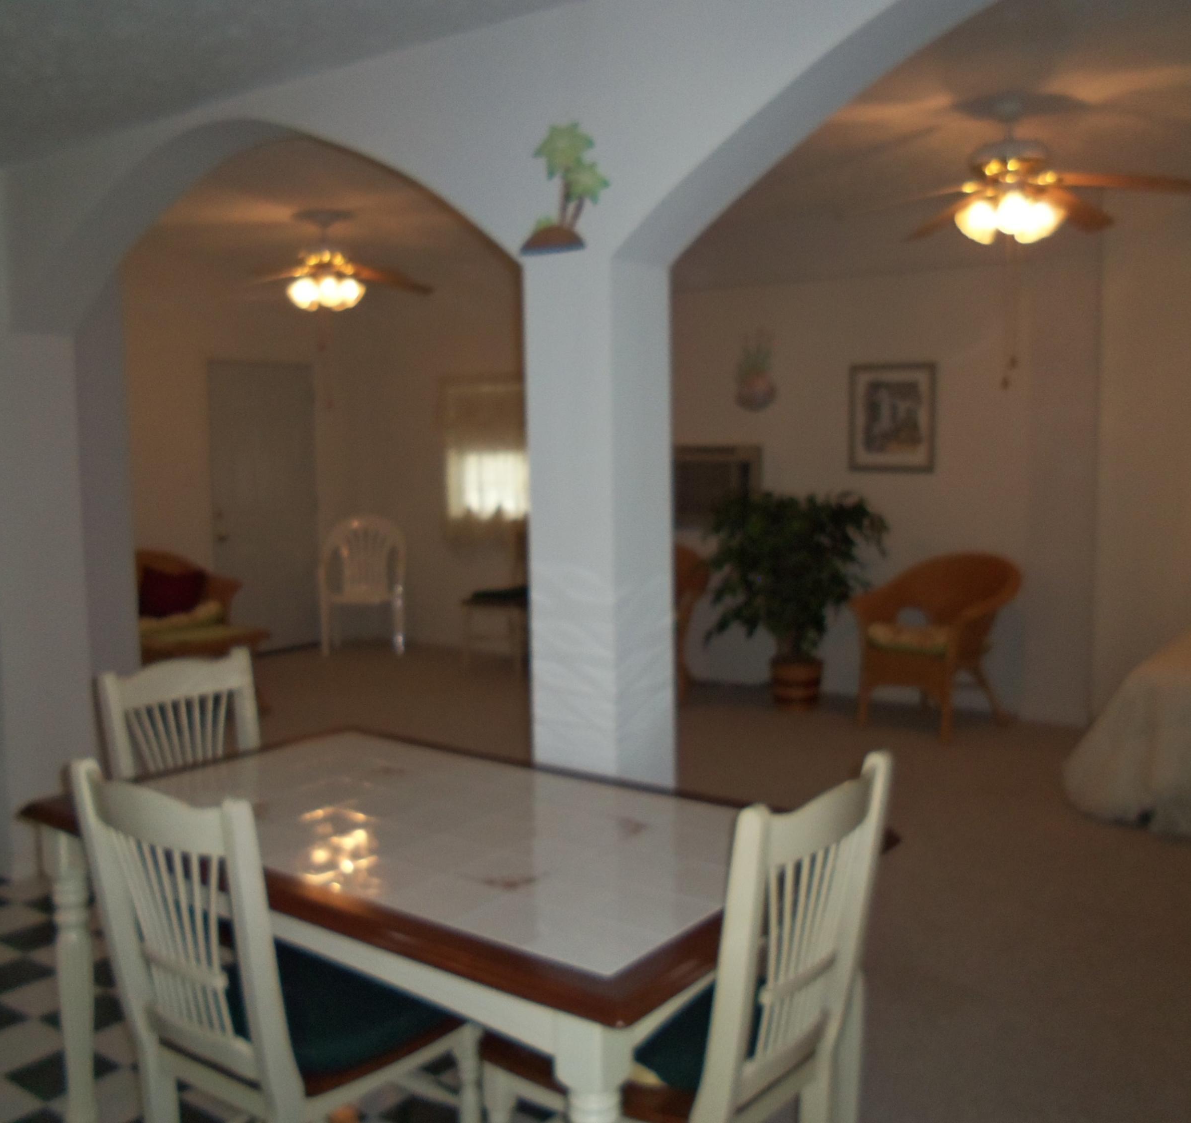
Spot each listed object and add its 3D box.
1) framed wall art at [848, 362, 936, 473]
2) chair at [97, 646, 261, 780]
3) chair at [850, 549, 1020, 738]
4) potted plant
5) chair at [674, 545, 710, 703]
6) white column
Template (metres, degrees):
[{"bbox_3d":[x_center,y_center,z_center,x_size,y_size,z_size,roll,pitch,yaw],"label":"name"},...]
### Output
[{"bbox_3d":[1.663,-0.805,6.812,0.511,0.617,0.030,3,7,35],"label":"framed wall art"},{"bbox_3d":[-0.900,0.742,3.077,0.536,0.941,0.466,4,7,37],"label":"chair"},{"bbox_3d":[1.798,0.415,6.360,0.708,0.891,0.668,-6,8,-44],"label":"chair"},{"bbox_3d":[1.129,0.220,6.798,0.992,1.208,0.891,3,7,35],"label":"potted plant"},{"bbox_3d":[0.331,0.340,7.291,0.668,0.891,0.708,1,6,16],"label":"chair"},{"bbox_3d":[0.018,0.276,2.855,0.241,1.892,0.250,3,7,35],"label":"white column"}]

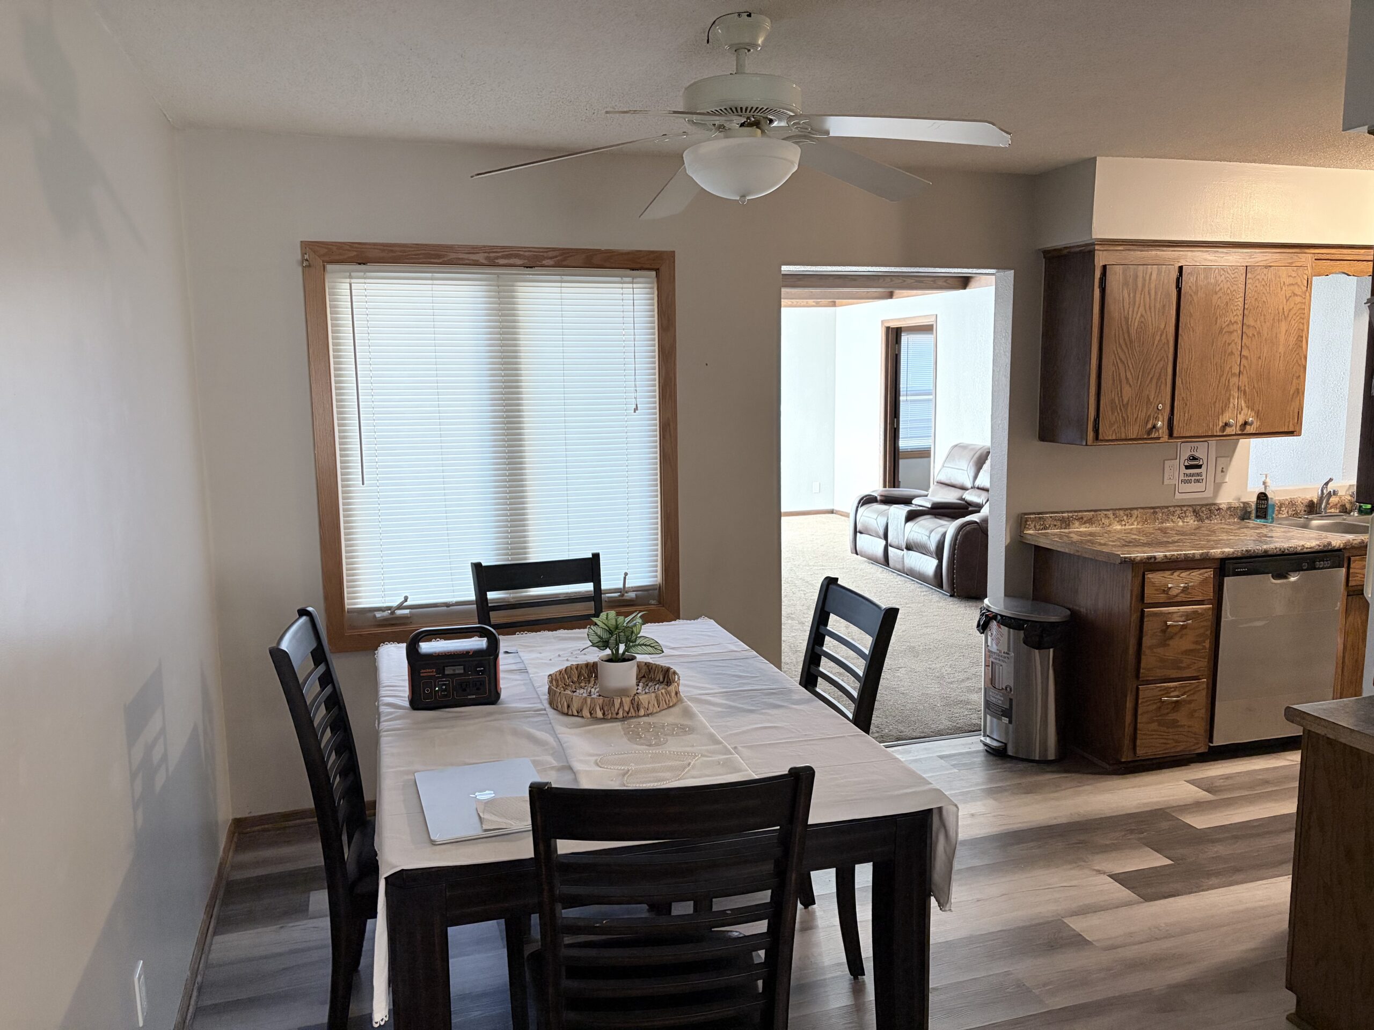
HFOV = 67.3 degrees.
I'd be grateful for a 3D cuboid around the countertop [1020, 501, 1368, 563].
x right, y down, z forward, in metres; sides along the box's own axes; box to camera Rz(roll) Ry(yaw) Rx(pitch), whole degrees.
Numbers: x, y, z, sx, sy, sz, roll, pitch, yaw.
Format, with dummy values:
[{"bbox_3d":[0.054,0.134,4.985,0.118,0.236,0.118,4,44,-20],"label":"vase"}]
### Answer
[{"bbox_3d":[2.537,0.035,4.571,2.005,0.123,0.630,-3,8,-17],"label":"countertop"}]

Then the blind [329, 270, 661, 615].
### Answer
[{"bbox_3d":[-0.681,-0.291,3.842,1.185,1.233,0.035,-3,8,-17],"label":"blind"}]

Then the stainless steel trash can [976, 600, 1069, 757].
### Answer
[{"bbox_3d":[1.429,0.694,4.367,0.320,0.630,0.410,-6,9,-33],"label":"stainless steel trash can"}]

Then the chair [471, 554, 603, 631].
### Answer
[{"bbox_3d":[-0.395,0.674,3.320,0.450,1.010,0.560,-4,8,-22],"label":"chair"}]

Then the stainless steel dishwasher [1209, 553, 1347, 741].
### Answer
[{"bbox_3d":[2.367,0.511,4.553,0.620,0.795,0.610,-3,8,-17],"label":"stainless steel dishwasher"}]

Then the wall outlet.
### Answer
[{"bbox_3d":[-1.155,1.021,2.194,0.010,0.118,0.075,-3,8,-17],"label":"wall outlet"}]

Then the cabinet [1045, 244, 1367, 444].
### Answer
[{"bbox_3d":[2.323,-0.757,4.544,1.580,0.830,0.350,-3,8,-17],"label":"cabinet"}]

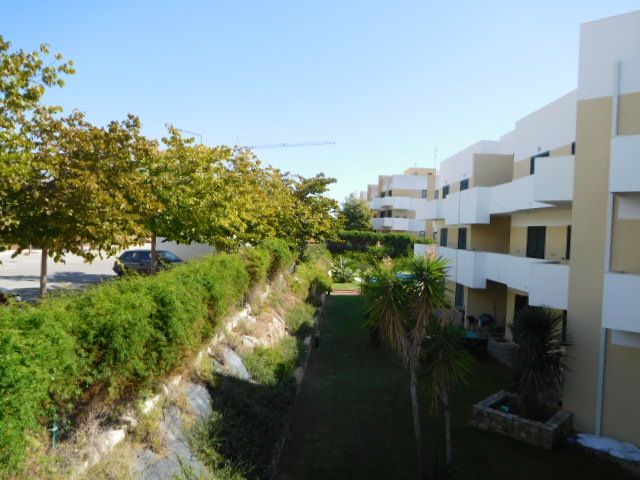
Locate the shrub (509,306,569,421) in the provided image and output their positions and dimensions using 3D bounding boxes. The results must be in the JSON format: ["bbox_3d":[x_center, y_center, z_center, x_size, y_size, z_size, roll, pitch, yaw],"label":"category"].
[{"bbox_3d":[5.197,2.901,10.944,1.300,2.600,1.300,2,1,0],"label":"shrub"}]

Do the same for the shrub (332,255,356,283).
[{"bbox_3d":[2.136,2.571,40.290,2.050,2.200,2.050,2,1,0],"label":"shrub"}]

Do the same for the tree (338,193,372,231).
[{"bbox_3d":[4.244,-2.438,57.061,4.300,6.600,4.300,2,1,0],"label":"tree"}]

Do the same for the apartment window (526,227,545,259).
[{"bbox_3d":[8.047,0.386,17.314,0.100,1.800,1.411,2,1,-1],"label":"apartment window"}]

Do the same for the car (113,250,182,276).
[{"bbox_3d":[-9.423,1.415,26.870,4.350,1.450,1.720,2,1,0],"label":"car"}]

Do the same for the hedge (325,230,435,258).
[{"bbox_3d":[6.120,0.929,48.027,11.500,2.900,1.500,2,1,0],"label":"hedge"}]

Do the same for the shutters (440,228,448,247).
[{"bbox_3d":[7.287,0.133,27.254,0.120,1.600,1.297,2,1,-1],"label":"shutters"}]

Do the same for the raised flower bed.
[{"bbox_3d":[4.841,4.233,11.002,1.767,0.429,1.624,3,1,44],"label":"raised flower bed"}]

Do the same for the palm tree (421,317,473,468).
[{"bbox_3d":[2.452,2.956,8.960,1.020,2.930,1.020,2,1,0],"label":"palm tree"}]

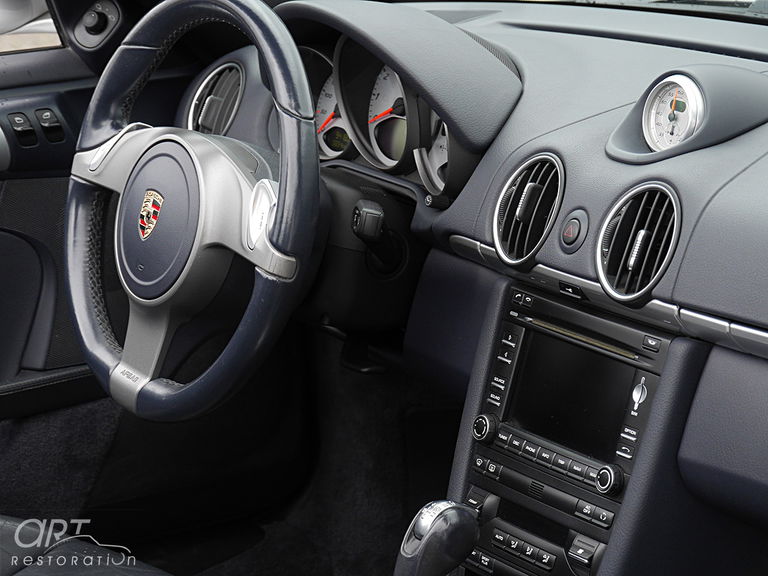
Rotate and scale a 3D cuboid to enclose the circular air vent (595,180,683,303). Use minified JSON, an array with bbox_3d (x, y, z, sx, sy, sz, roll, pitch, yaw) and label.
[{"bbox_3d":[0.197,-0.032,2.004,0.030,0.092,0.090,21,0,-34],"label":"circular air vent"}]

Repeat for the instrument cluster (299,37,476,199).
[{"bbox_3d":[-0.006,-0.158,2.366,0.080,0.135,0.285,-1,12,-34],"label":"instrument cluster"}]

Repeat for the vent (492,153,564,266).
[{"bbox_3d":[0.122,-0.059,2.113,0.030,0.092,0.090,21,3,-29],"label":"vent"}]

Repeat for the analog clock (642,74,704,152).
[{"bbox_3d":[0.227,-0.132,2.085,0.020,0.062,0.062,13,4,-36],"label":"analog clock"}]

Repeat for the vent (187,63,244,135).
[{"bbox_3d":[-0.152,-0.171,2.606,0.030,0.090,0.088,24,-1,-33],"label":"vent"}]

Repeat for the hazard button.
[{"bbox_3d":[0.142,-0.042,2.049,0.010,0.022,0.021,19,2,-33],"label":"hazard button"}]

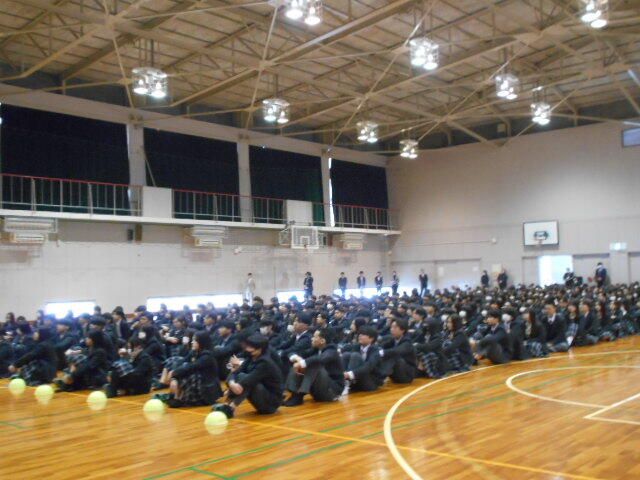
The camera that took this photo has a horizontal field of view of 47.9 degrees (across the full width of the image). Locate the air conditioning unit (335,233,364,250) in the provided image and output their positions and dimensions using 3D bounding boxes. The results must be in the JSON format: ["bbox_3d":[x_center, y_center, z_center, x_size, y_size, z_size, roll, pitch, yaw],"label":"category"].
[{"bbox_3d":[1.609,0.095,38.997,0.750,0.920,1.700,-5,-4,41],"label":"air conditioning unit"}]

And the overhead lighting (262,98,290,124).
[{"bbox_3d":[-1.737,-5.131,28.794,0.950,0.800,0.950,-5,-4,41],"label":"overhead lighting"}]

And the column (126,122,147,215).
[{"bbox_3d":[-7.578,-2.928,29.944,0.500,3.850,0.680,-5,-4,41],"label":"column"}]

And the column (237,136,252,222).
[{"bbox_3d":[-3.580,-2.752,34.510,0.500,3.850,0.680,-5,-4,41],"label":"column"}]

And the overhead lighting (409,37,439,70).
[{"bbox_3d":[3.491,-6.256,24.253,0.950,0.800,0.950,-5,-4,41],"label":"overhead lighting"}]

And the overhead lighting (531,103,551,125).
[{"bbox_3d":[10.258,-5.849,33.472,0.950,0.800,0.950,-5,-4,41],"label":"overhead lighting"}]

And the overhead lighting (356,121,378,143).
[{"bbox_3d":[2.208,-4.989,33.312,0.950,0.800,0.950,-5,-4,41],"label":"overhead lighting"}]

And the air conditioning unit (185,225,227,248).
[{"bbox_3d":[-4.975,-0.127,31.473,0.750,0.920,1.750,-5,-4,41],"label":"air conditioning unit"}]

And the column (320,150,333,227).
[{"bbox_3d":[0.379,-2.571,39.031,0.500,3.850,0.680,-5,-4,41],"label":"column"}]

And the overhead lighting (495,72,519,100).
[{"bbox_3d":[7.473,-6.118,28.740,0.950,0.800,0.950,-5,-4,41],"label":"overhead lighting"}]

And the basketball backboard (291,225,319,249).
[{"bbox_3d":[-0.692,-0.121,33.486,0.120,1.050,1.800,-5,-4,41],"label":"basketball backboard"}]

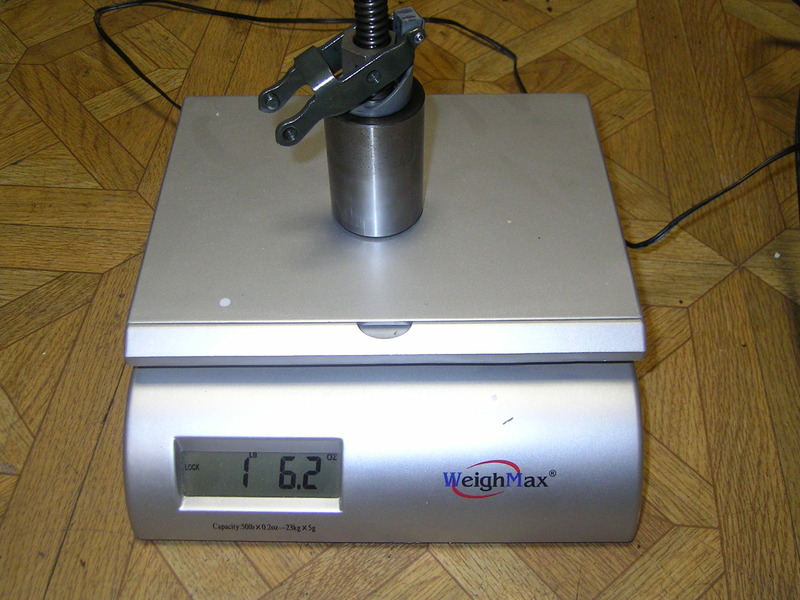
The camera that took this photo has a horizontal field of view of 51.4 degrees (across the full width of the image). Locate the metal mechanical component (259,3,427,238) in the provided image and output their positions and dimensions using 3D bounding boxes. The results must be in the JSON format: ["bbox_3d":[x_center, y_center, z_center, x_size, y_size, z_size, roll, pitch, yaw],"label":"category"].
[{"bbox_3d":[-0.022,-0.080,0.350,0.071,0.120,0.045,-19,53,-14],"label":"metal mechanical component"}]

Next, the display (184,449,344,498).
[{"bbox_3d":[-0.060,0.075,0.359,0.070,0.021,0.005,0,13,0],"label":"display"}]

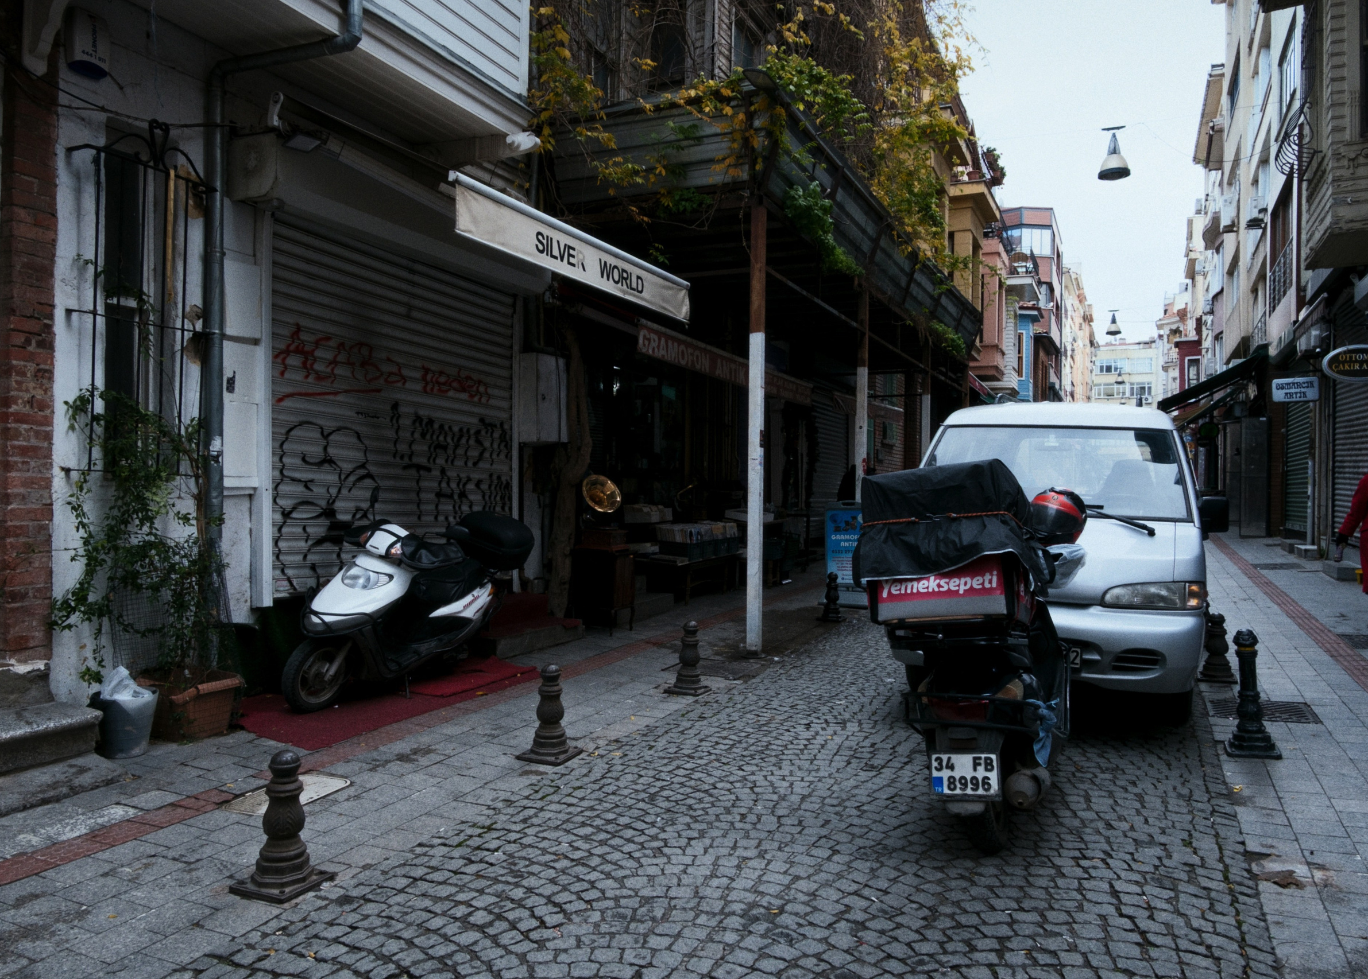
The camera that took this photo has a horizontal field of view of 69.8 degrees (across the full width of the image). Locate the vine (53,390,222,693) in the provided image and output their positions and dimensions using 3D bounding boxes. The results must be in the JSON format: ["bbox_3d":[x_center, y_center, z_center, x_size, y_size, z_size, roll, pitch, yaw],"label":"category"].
[{"bbox_3d":[-3.035,0.269,5.457,0.420,1.620,1.020,1,0,24],"label":"vine"}]

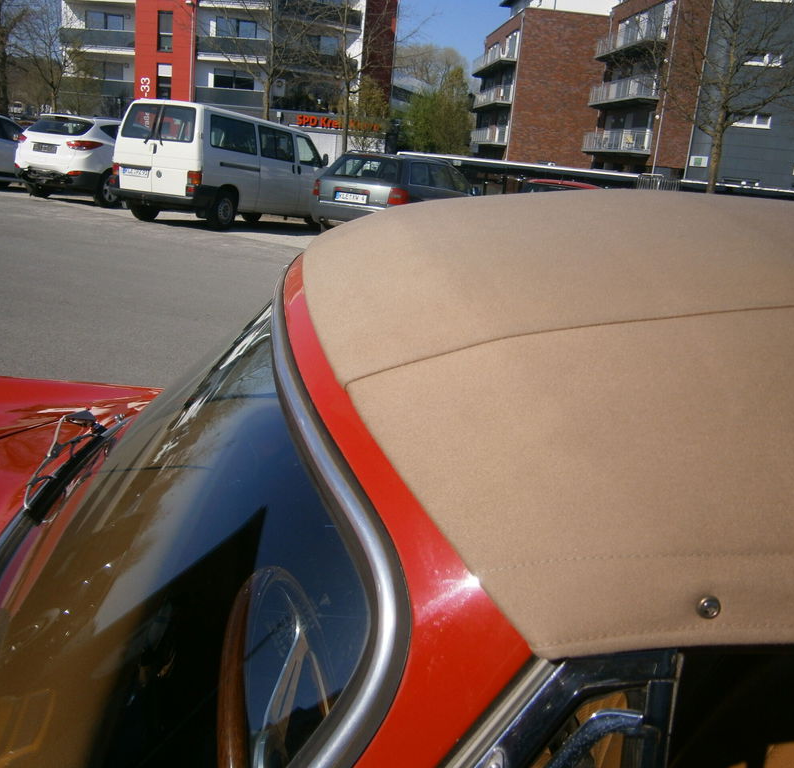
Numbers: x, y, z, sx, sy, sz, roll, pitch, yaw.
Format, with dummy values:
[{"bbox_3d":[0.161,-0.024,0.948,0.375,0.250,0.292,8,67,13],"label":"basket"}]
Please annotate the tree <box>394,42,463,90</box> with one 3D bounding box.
[{"bbox_3d":[2.623,-26.394,75.618,9.500,13.310,9.500,5,16,0],"label":"tree"}]

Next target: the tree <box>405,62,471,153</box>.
[{"bbox_3d":[2.102,-13.955,42.766,4.600,7.110,4.600,6,16,1],"label":"tree"}]

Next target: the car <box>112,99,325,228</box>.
[{"bbox_3d":[-2.899,-3.886,14.255,1.860,1.940,4.750,11,14,22],"label":"car"}]

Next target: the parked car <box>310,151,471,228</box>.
[{"bbox_3d":[0.338,-3.417,14.329,1.810,1.480,4.800,12,15,24],"label":"parked car"}]

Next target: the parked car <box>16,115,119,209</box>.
[{"bbox_3d":[-5.952,-4.676,16.441,1.830,1.670,4.410,11,14,17],"label":"parked car"}]

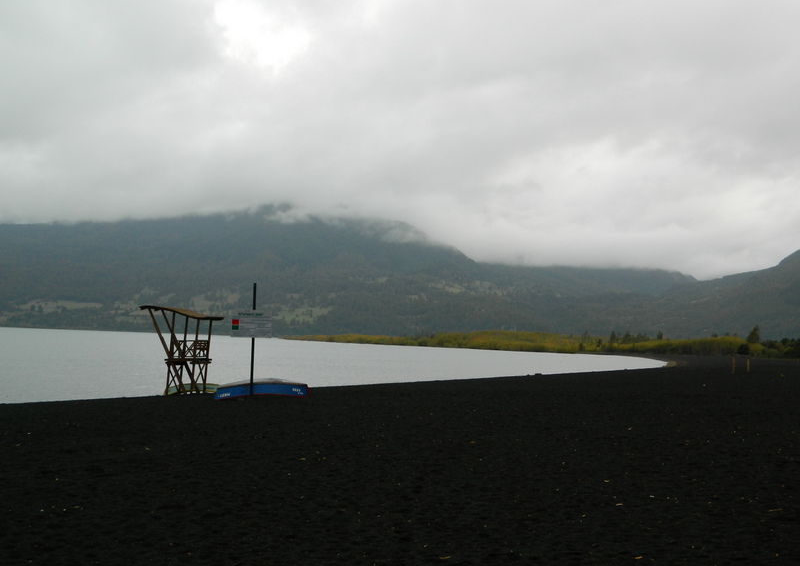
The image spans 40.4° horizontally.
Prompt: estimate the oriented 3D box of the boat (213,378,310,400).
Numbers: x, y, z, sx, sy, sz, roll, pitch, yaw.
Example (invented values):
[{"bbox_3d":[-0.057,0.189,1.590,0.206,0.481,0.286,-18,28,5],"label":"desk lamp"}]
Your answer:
[{"bbox_3d":[-5.840,4.419,45.413,3.920,0.850,1.450,0,-2,-20],"label":"boat"}]

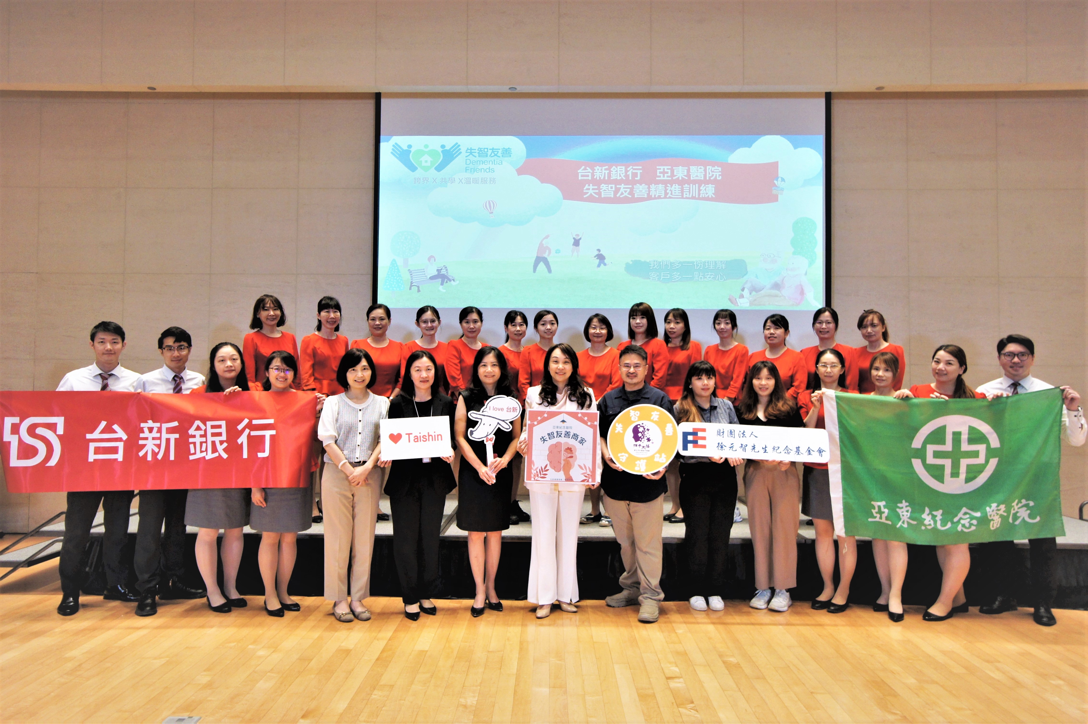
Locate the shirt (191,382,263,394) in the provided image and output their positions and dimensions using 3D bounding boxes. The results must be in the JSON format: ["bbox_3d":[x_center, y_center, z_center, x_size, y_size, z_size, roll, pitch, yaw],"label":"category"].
[{"bbox_3d":[-2.007,0.389,4.200,0.450,0.530,0.280,1,-1,-22],"label":"shirt"}]

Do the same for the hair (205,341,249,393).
[{"bbox_3d":[-2.002,0.051,4.200,0.247,0.354,0.240,1,-1,-20],"label":"hair"}]

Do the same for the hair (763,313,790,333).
[{"bbox_3d":[1.698,-0.274,4.860,0.180,0.165,0.210,-1,-2,27],"label":"hair"}]

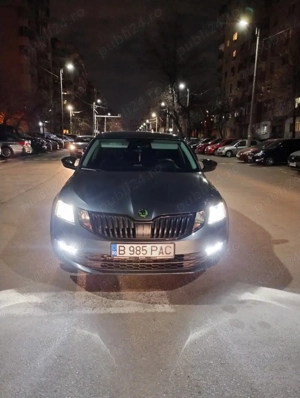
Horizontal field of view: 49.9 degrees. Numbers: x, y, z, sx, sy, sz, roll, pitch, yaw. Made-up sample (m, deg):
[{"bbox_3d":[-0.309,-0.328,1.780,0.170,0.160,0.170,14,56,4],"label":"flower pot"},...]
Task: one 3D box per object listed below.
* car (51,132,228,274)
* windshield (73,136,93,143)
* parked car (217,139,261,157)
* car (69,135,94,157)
[{"bbox_3d":[-0.172,-0.265,4.860,1.840,1.460,4.650,1,11,-3],"label":"car"},{"bbox_3d":[-4.006,-3.665,19.885,1.420,0.520,0.600,1,11,-3],"label":"windshield"},{"bbox_3d":[7.328,-4.147,25.548,4.200,1.460,1.680,-2,12,-16],"label":"parked car"},{"bbox_3d":[-4.046,-3.409,20.547,1.770,1.450,4.400,1,11,-3],"label":"car"}]

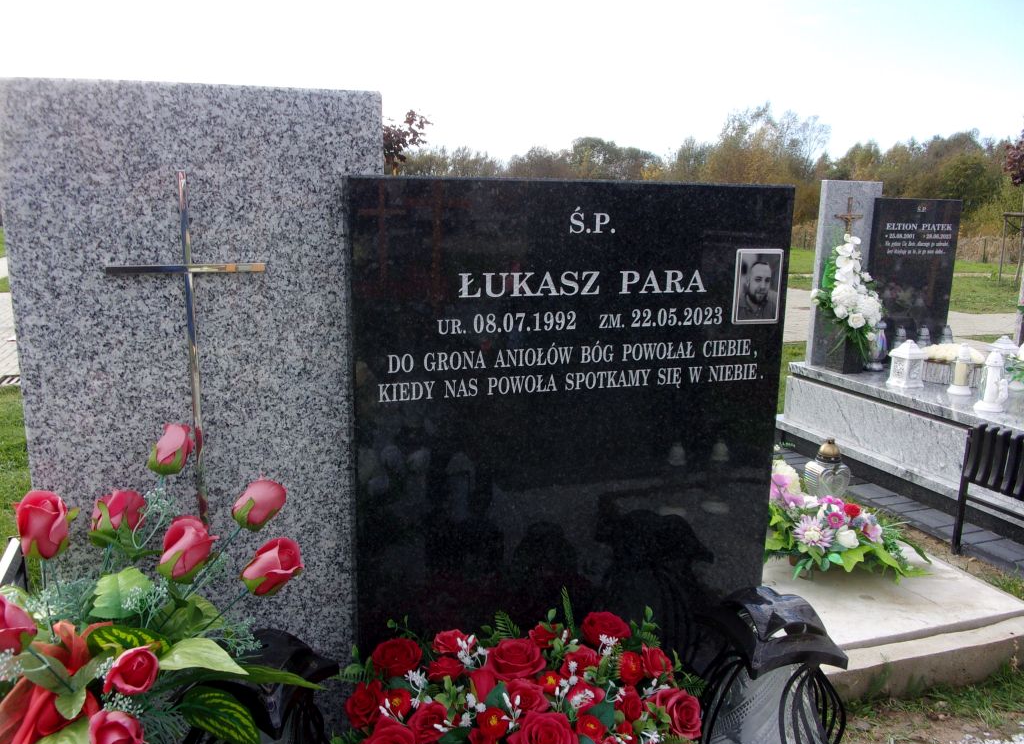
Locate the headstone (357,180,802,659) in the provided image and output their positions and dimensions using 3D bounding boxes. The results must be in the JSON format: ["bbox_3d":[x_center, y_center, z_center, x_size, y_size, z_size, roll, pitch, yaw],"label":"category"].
[{"bbox_3d":[0.100,0.158,1.317,0.700,0.895,0.070,-3,12,-19],"label":"headstone"}]

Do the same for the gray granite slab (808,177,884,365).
[{"bbox_3d":[1.945,-0.573,4.859,0.394,1.051,0.060,-3,12,-19],"label":"gray granite slab"}]

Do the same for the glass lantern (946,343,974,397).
[{"bbox_3d":[2.255,-0.019,4.163,0.125,0.246,0.125,-3,12,-19],"label":"glass lantern"}]

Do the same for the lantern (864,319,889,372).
[{"bbox_3d":[2.105,-0.159,4.773,0.110,0.277,0.110,-3,12,-19],"label":"lantern"}]

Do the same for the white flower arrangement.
[{"bbox_3d":[1.892,-0.405,4.658,0.370,0.738,0.270,-3,12,-19],"label":"white flower arrangement"}]

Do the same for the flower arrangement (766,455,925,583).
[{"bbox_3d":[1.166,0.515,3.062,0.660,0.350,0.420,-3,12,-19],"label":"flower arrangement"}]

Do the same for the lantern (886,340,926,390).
[{"bbox_3d":[2.050,-0.045,4.299,0.140,0.239,0.140,-3,12,-19],"label":"lantern"}]

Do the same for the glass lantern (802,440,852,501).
[{"bbox_3d":[1.334,0.441,3.485,0.150,0.334,0.110,-3,12,-16],"label":"glass lantern"}]

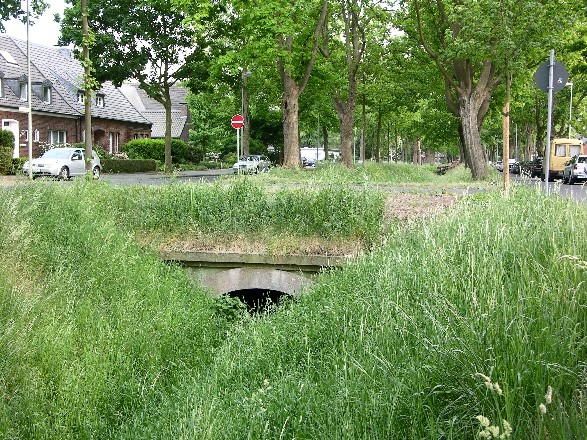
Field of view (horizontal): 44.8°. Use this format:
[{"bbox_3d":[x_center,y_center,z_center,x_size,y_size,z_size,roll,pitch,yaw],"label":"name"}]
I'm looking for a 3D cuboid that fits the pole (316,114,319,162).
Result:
[{"bbox_3d":[2.696,-8.763,80.000,0.150,6.300,0.150,1,5,13],"label":"pole"}]

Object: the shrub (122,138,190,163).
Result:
[{"bbox_3d":[-10.004,-4.725,52.000,4.000,2.300,3.200,1,5,13],"label":"shrub"}]

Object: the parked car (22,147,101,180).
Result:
[{"bbox_3d":[-10.710,-2.603,33.100,1.740,1.440,4.170,1,5,12],"label":"parked car"}]

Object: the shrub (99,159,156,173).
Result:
[{"bbox_3d":[-10.186,-3.356,44.500,0.800,0.820,6.600,1,5,13],"label":"shrub"}]

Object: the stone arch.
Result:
[{"bbox_3d":[-0.612,1.121,12.100,2.050,0.650,0.500,1,5,13],"label":"stone arch"}]

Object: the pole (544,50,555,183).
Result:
[{"bbox_3d":[4.569,-1.641,12.700,0.070,2.750,0.070,1,5,13],"label":"pole"}]

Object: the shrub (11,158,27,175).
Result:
[{"bbox_3d":[-13.569,-2.654,35.200,0.950,0.820,0.850,1,5,13],"label":"shrub"}]

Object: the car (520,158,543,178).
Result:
[{"bbox_3d":[17.989,-3.834,52.500,1.760,1.480,4.300,1,5,13],"label":"car"}]

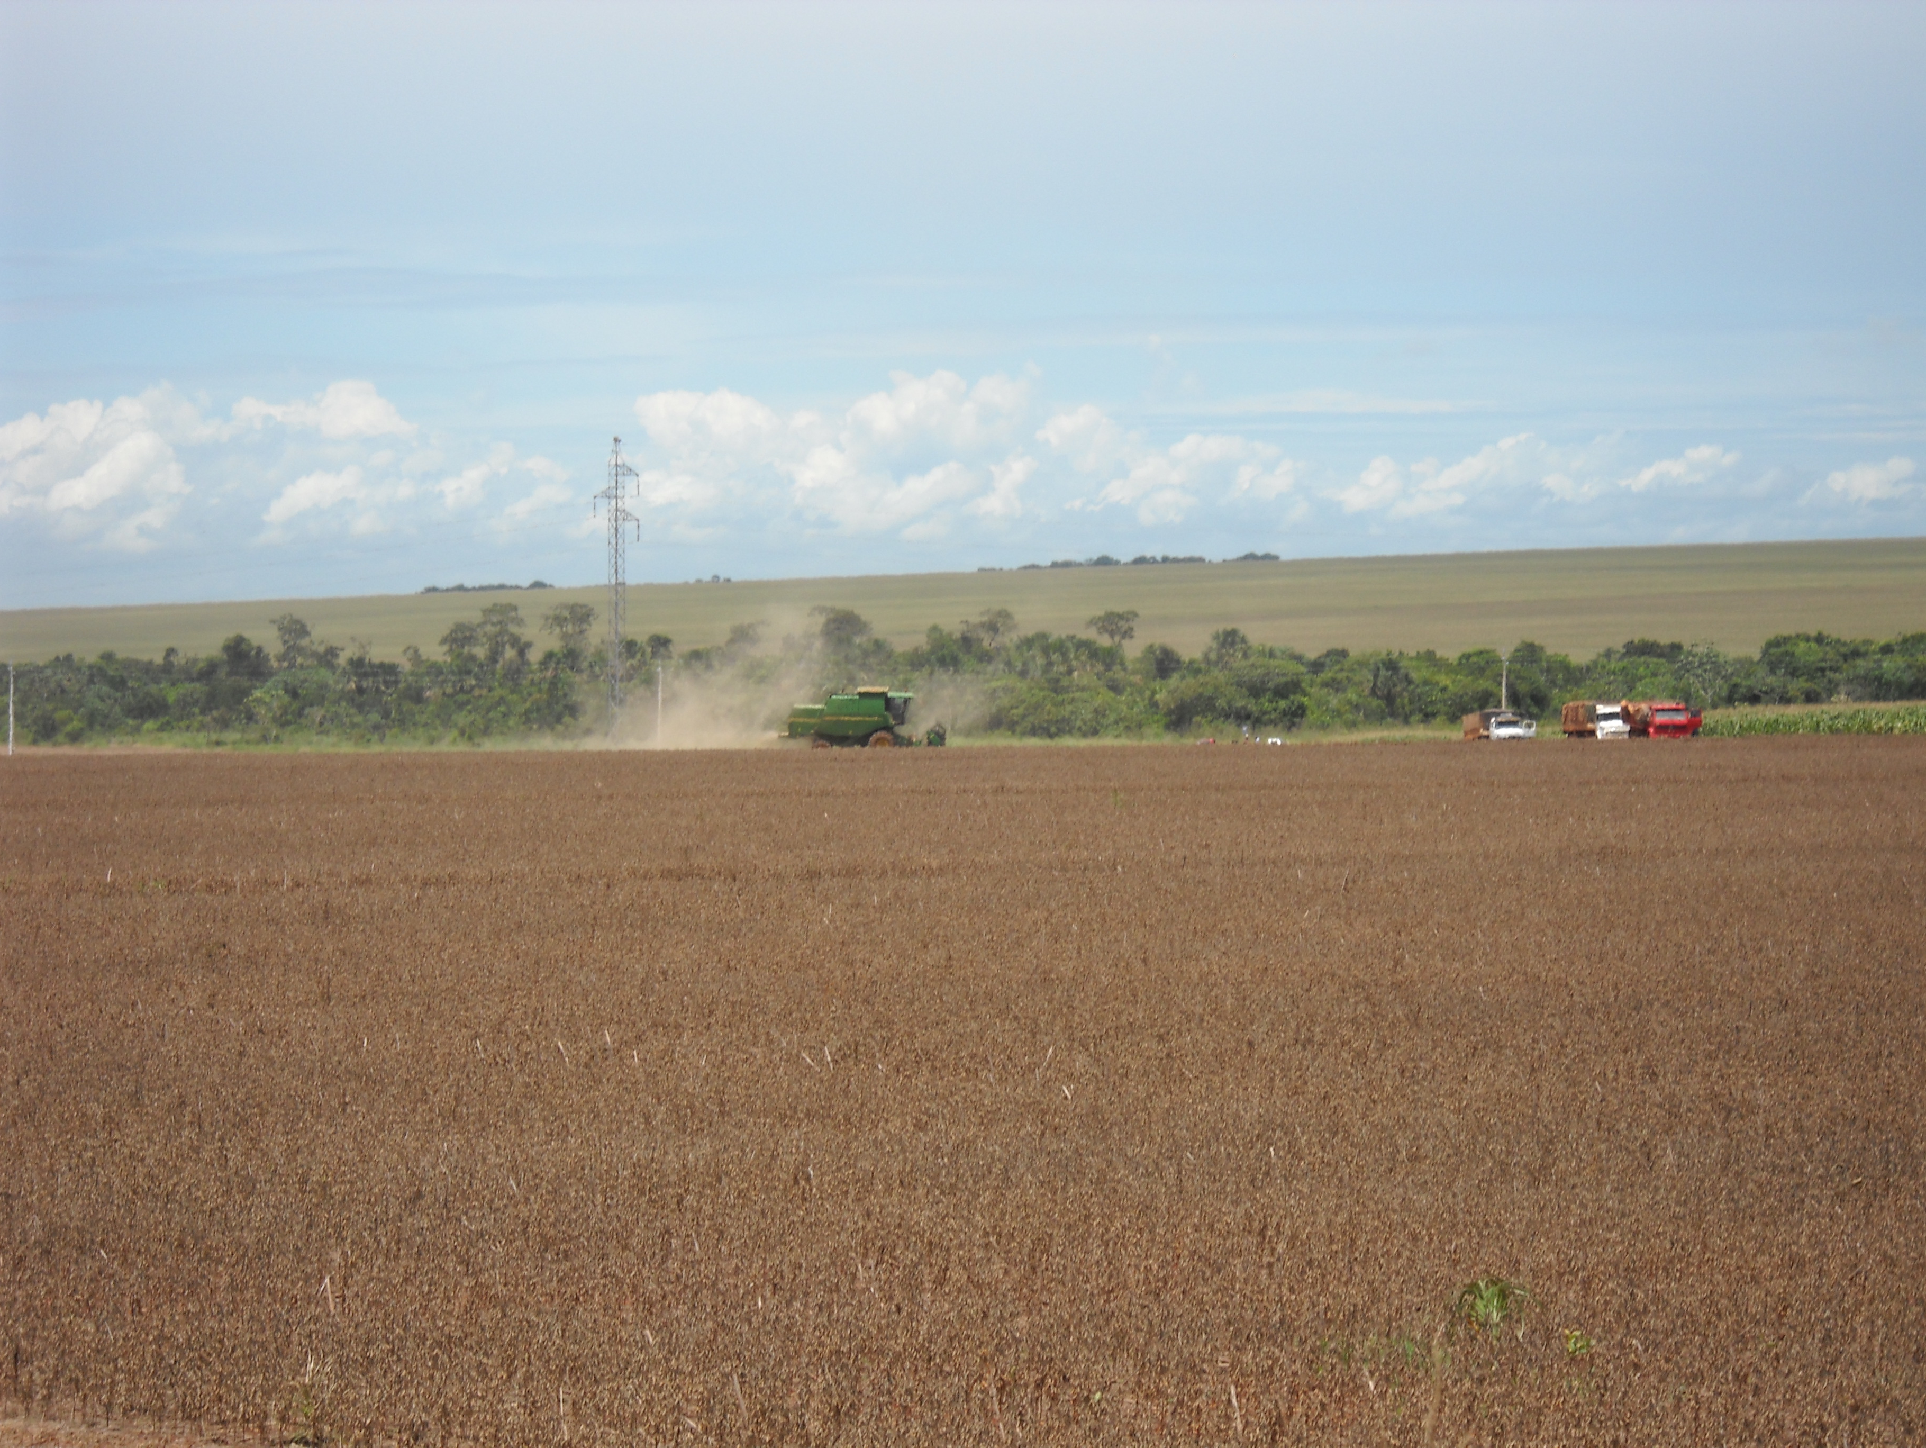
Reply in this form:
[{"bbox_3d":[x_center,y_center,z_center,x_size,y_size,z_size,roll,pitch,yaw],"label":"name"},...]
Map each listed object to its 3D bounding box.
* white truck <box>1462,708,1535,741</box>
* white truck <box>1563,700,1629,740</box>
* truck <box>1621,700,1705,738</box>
[{"bbox_3d":[34.738,0.350,493.000,2.600,2.650,7.200,0,0,-11],"label":"white truck"},{"bbox_3d":[41.396,0.049,495.000,2.550,3.150,8.400,0,0,-10],"label":"white truck"},{"bbox_3d":[45.432,0.000,495.000,2.750,3.150,8.200,0,0,-10],"label":"truck"}]

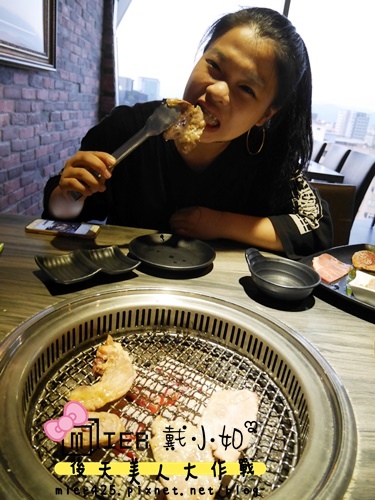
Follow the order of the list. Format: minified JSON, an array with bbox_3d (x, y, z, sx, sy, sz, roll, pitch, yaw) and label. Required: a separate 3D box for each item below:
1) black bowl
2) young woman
[{"bbox_3d":[0.151,0.046,0.575,0.128,0.053,0.108,22,28,34],"label":"black bowl"},{"bbox_3d":[-0.006,0.067,0.941,0.600,1.180,0.660,8,23,6],"label":"young woman"}]

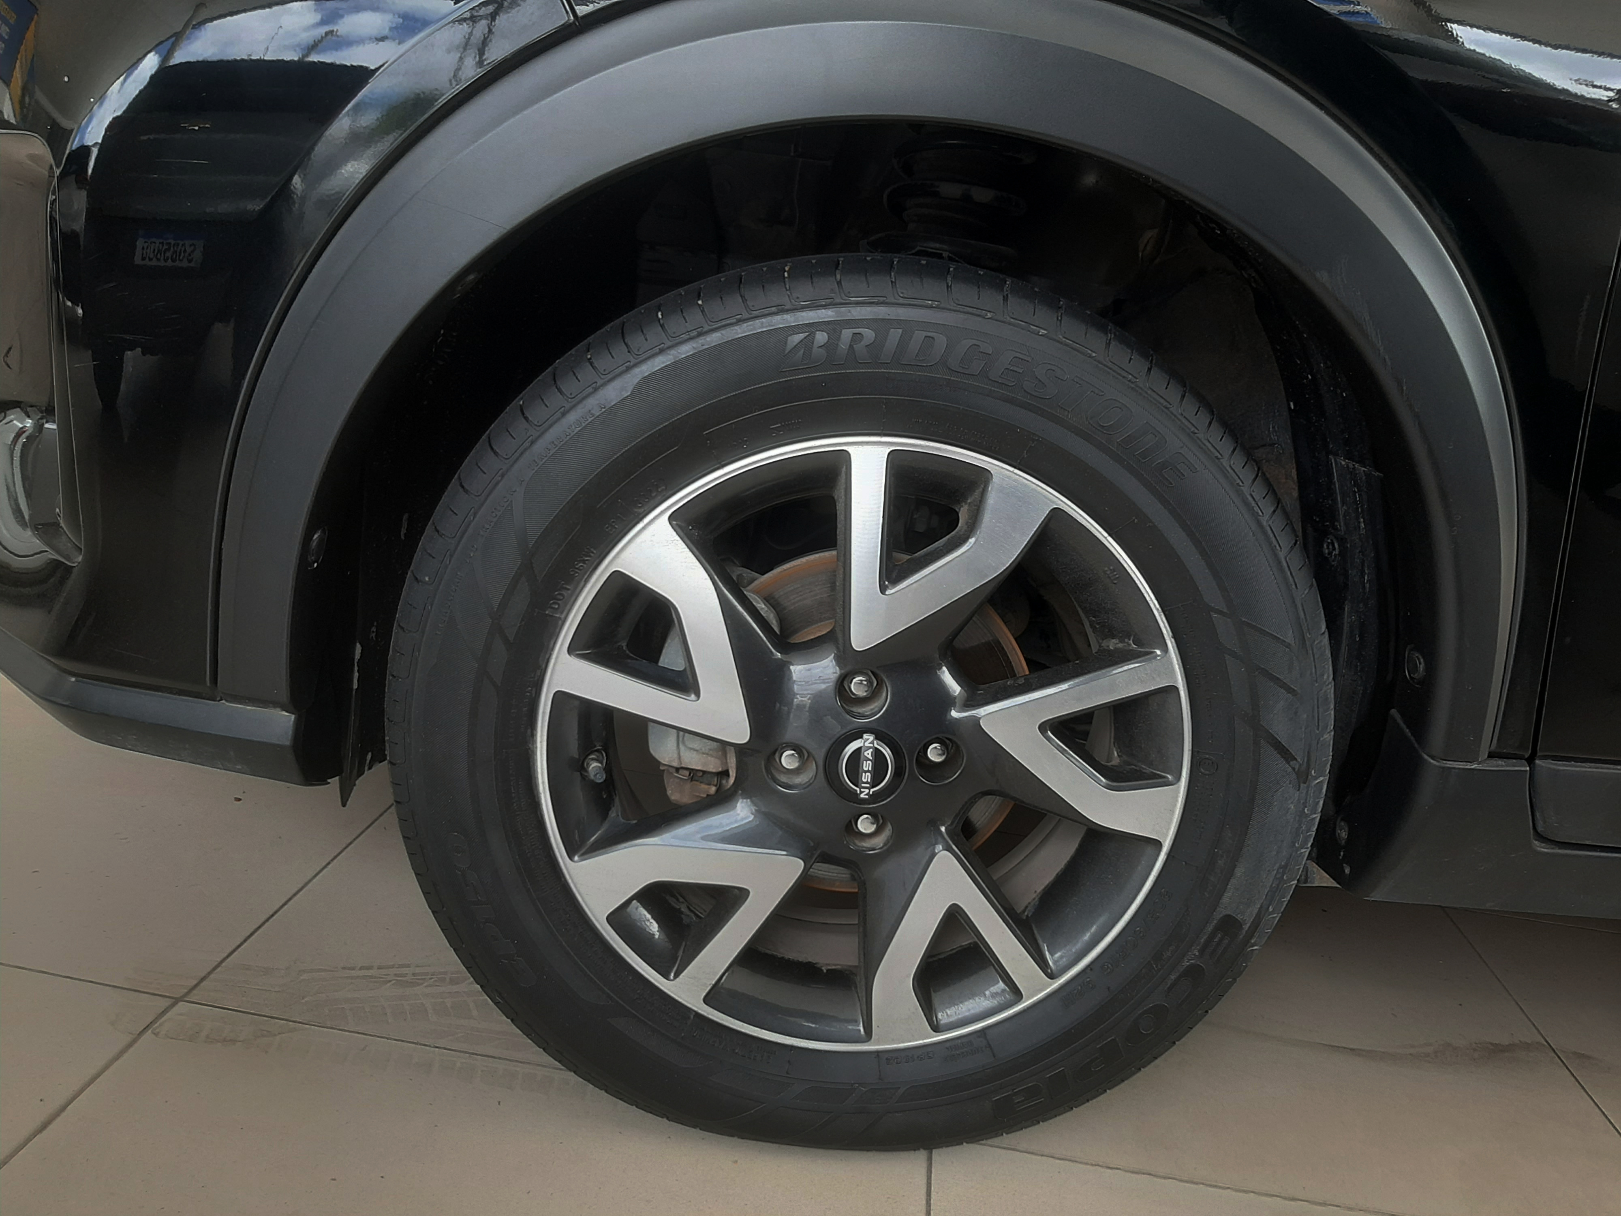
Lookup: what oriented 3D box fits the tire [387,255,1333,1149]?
[{"bbox_3d":[0.035,0.081,0.943,0.652,0.650,0.208,6,15,-3],"label":"tire"}]

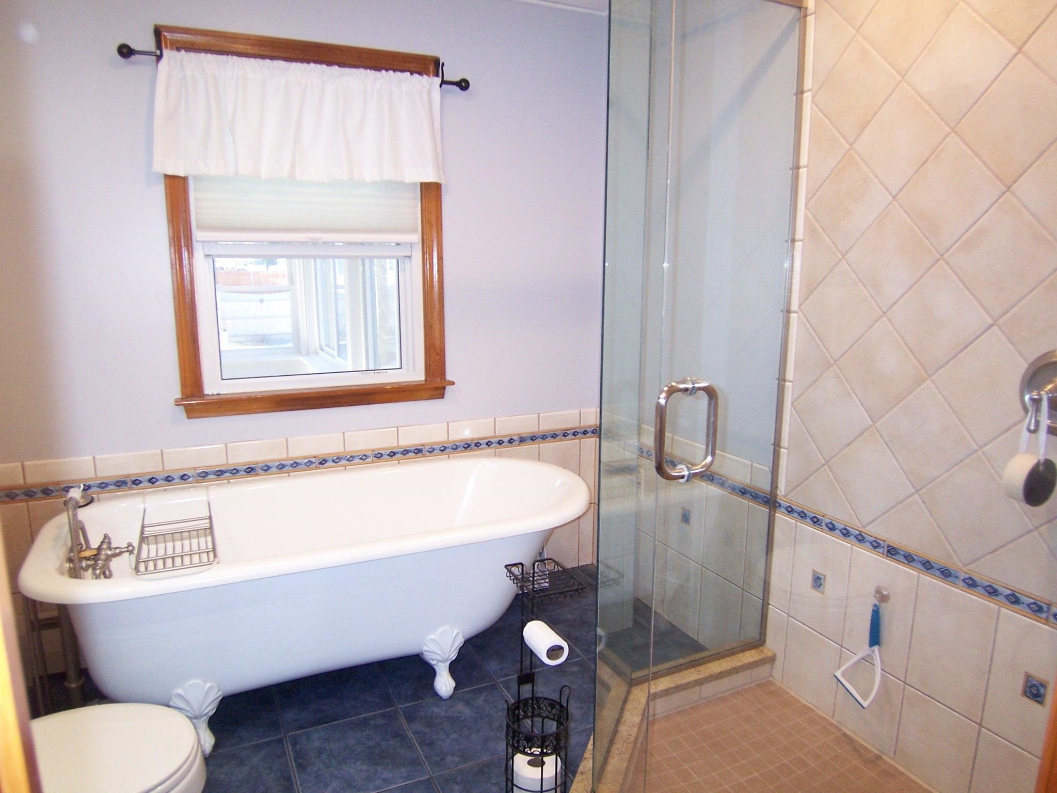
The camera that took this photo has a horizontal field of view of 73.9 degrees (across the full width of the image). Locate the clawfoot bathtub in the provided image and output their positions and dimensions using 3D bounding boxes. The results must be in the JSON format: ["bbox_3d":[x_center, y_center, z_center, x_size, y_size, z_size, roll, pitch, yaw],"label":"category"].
[{"bbox_3d":[-0.591,0.643,2.313,1.688,0.612,0.772,-4,11,-24],"label":"clawfoot bathtub"}]

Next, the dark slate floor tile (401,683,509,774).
[{"bbox_3d":[-0.183,0.995,2.125,0.333,0.010,0.333,-5,12,-25],"label":"dark slate floor tile"}]

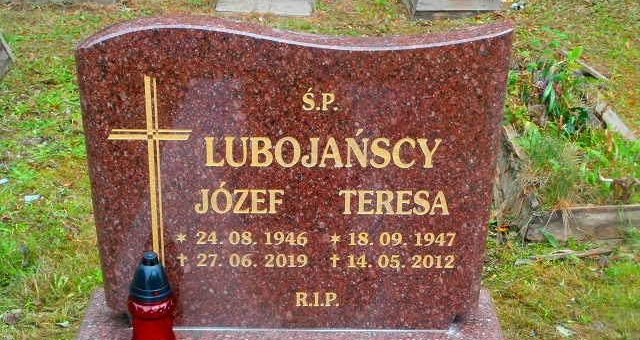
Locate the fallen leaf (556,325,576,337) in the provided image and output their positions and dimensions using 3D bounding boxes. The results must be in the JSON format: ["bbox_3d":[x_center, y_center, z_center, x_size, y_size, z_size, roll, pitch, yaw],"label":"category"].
[{"bbox_3d":[0.682,0.448,2.930,0.052,0.010,0.026,16,25,35],"label":"fallen leaf"}]

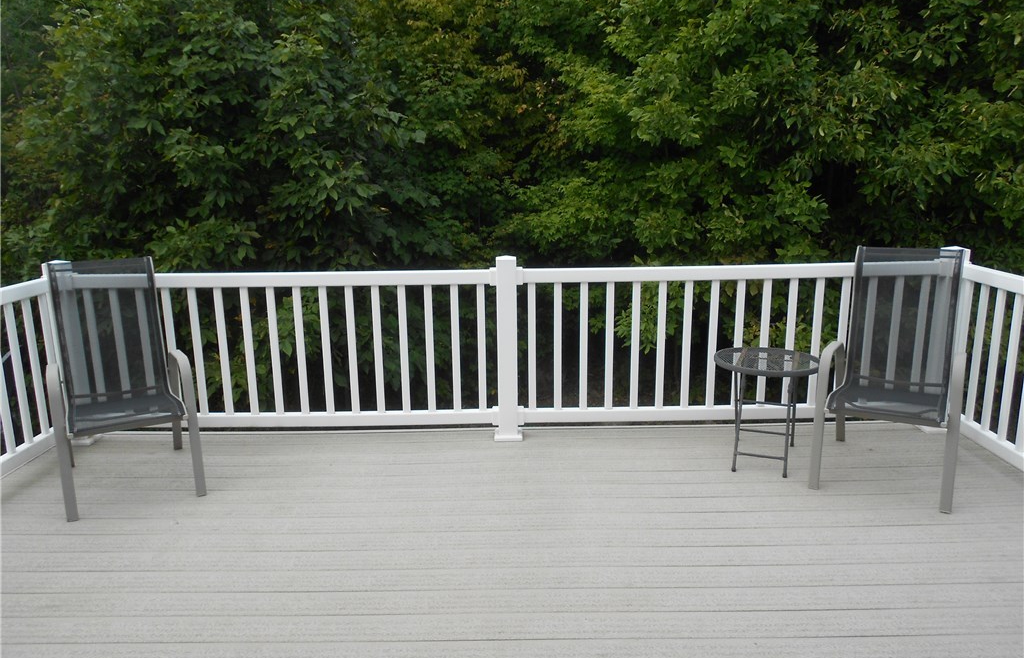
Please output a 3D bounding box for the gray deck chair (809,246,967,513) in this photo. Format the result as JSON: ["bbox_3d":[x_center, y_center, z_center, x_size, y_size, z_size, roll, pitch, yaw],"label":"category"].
[{"bbox_3d":[1.739,0.180,3.494,0.560,1.005,0.720,6,14,29],"label":"gray deck chair"}]

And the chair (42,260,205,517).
[{"bbox_3d":[-1.790,0.223,3.503,0.560,1.000,0.720,-8,14,-29],"label":"chair"}]

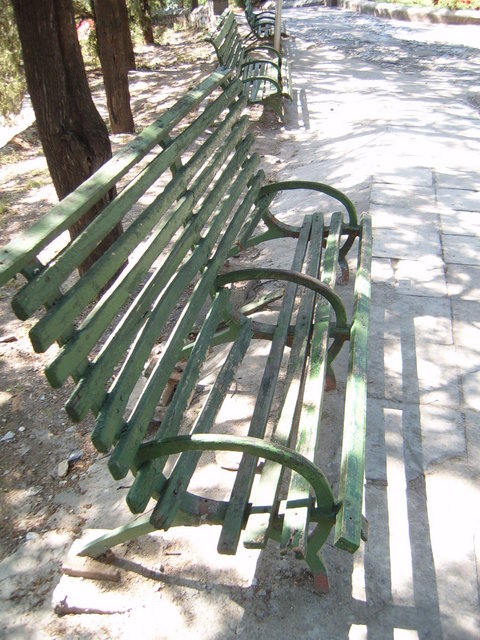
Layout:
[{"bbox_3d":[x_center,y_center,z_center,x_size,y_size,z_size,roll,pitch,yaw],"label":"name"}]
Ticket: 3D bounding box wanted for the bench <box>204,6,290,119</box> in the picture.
[{"bbox_3d":[0.155,-3.070,8.240,0.870,0.890,2.130,2,30,2],"label":"bench"}]

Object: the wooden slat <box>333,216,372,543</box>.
[{"bbox_3d":[0.448,-0.002,2.535,0.048,0.030,2.214,28,30,-4],"label":"wooden slat"}]

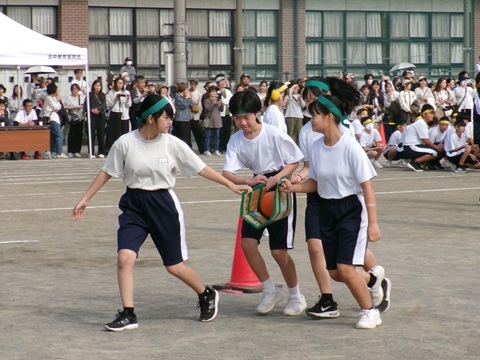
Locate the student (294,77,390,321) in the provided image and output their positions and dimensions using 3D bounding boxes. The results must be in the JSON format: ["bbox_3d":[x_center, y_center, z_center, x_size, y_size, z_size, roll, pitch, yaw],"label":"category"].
[{"bbox_3d":[0.657,0.120,12.750,0.660,1.540,0.500,-3,4,-40],"label":"student"}]

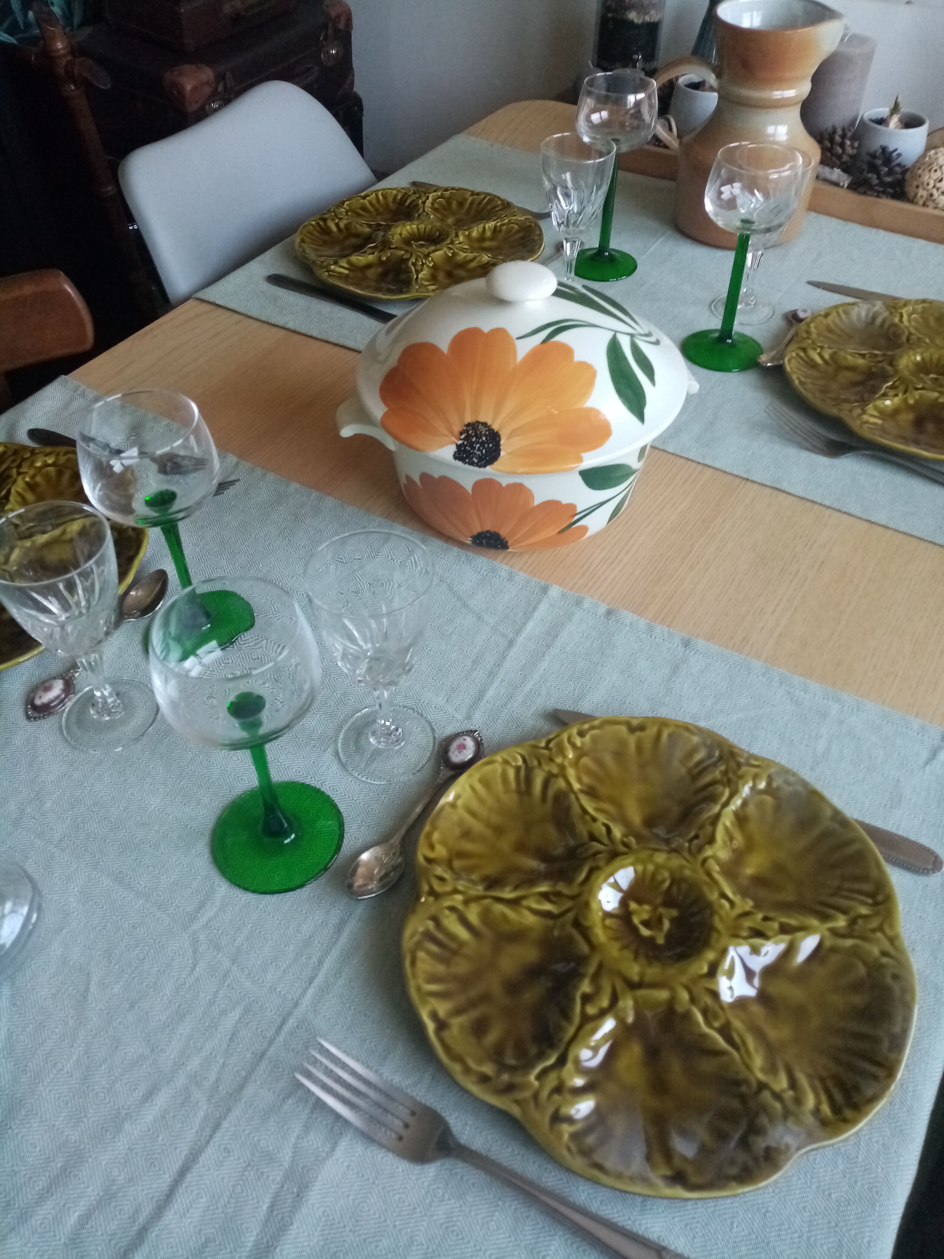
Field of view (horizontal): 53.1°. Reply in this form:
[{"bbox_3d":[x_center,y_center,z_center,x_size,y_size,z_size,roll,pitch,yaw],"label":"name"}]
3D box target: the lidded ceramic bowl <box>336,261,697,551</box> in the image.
[{"bbox_3d":[0.034,-0.174,0.669,0.267,0.175,0.232,-10,48,-10],"label":"lidded ceramic bowl"}]

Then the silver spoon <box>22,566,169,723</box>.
[{"bbox_3d":[-0.239,0.007,0.614,0.029,0.016,0.138,19,50,16],"label":"silver spoon"}]

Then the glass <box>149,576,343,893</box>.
[{"bbox_3d":[-0.105,0.056,0.465,0.075,0.171,0.075,0,47,0],"label":"glass"}]

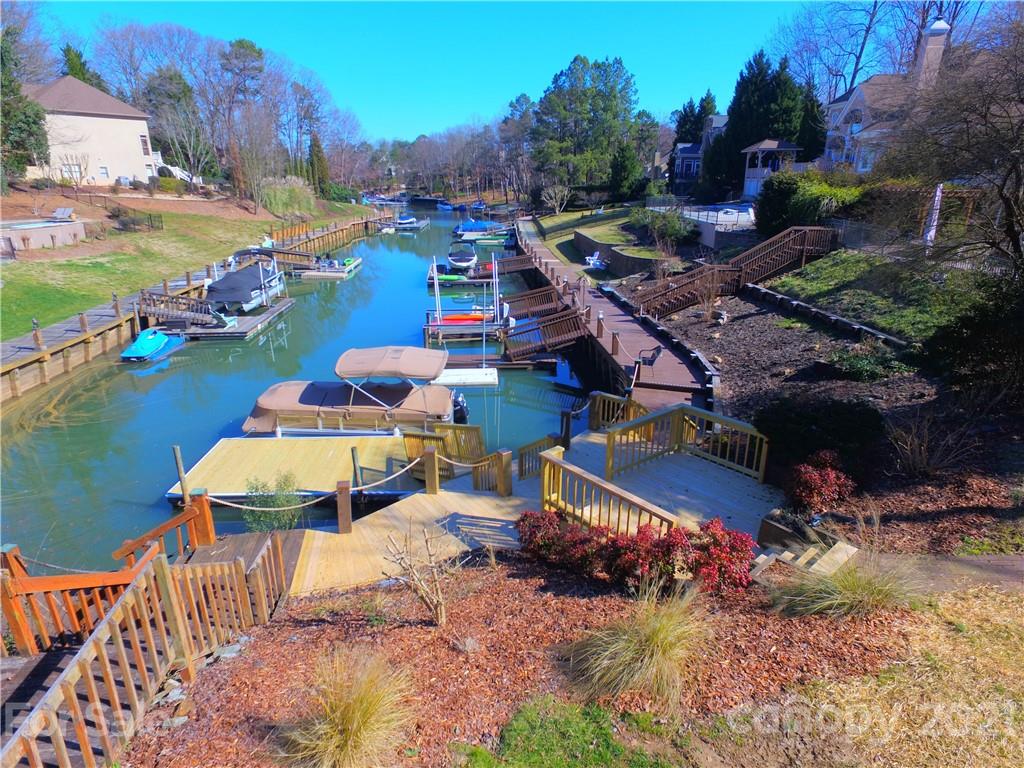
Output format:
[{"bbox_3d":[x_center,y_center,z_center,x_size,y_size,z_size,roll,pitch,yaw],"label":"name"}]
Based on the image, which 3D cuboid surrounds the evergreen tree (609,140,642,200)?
[{"bbox_3d":[16.805,-31.470,87.605,4.800,8.500,4.800,-1,19,0],"label":"evergreen tree"}]

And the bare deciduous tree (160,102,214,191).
[{"bbox_3d":[-32.093,-23.360,58.433,5.000,8.070,5.000,-1,19,0],"label":"bare deciduous tree"}]

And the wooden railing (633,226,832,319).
[{"bbox_3d":[8.043,-4.110,21.838,6.700,3.250,1.400,-1,19,0],"label":"wooden railing"}]

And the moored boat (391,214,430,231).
[{"bbox_3d":[-14.508,-23.084,84.559,5.700,2.300,2.600,-5,20,-14],"label":"moored boat"}]

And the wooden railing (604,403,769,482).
[{"bbox_3d":[3.069,1.308,10.407,2.150,0.970,1.940,-14,23,-34],"label":"wooden railing"}]

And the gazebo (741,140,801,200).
[{"bbox_3d":[25.156,-20.890,57.349,4.900,5.600,4.900,9,21,25],"label":"gazebo"}]

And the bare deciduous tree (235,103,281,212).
[{"bbox_3d":[-26.922,-23.960,62.581,4.800,10.900,4.800,0,19,0],"label":"bare deciduous tree"}]

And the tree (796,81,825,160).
[{"bbox_3d":[31.196,-26.926,61.622,3.900,9.000,3.900,8,21,23],"label":"tree"}]

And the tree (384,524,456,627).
[{"bbox_3d":[-1.053,2.216,6.809,0.820,1.300,0.800,0,19,0],"label":"tree"}]

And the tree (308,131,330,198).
[{"bbox_3d":[-29.063,-32.930,88.996,2.900,9.590,2.900,-1,19,0],"label":"tree"}]

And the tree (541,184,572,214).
[{"bbox_3d":[6.178,-25.311,81.213,4.300,3.940,4.300,-1,19,0],"label":"tree"}]

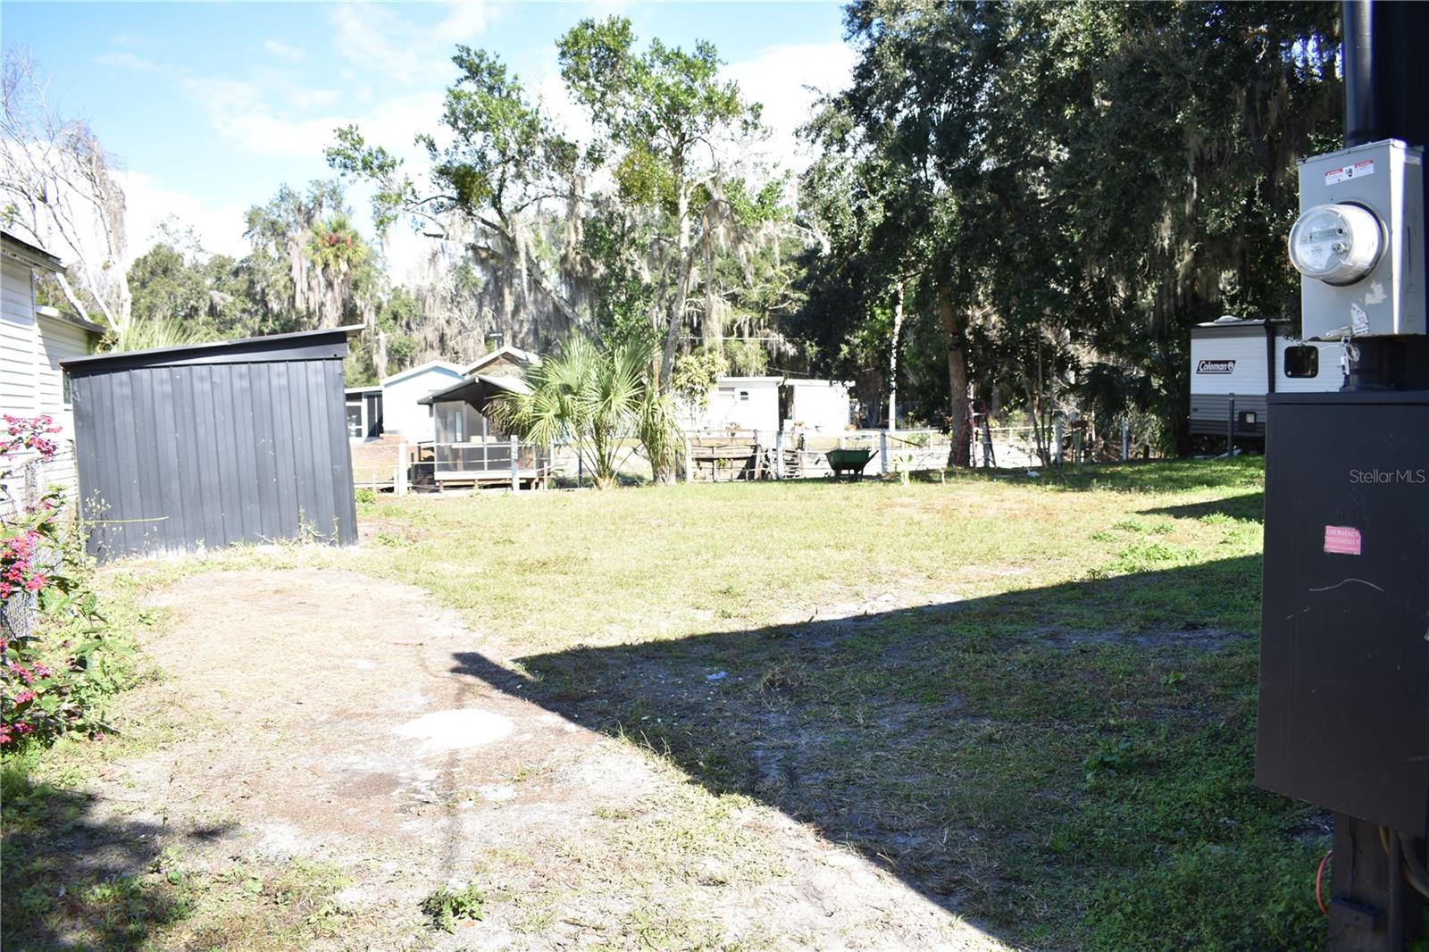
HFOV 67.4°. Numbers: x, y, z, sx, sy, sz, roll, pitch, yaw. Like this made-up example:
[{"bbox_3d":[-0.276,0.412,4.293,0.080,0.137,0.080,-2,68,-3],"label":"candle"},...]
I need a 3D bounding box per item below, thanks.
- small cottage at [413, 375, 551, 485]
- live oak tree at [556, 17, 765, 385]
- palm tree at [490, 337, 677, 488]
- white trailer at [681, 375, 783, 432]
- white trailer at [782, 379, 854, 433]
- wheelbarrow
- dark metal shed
[{"bbox_3d":[-6.631,-1.237,30.670,3.200,3.100,4.200,-1,3,-18],"label":"small cottage"},{"bbox_3d":[-1.165,-5.035,24.758,4.700,10.400,4.600,0,3,0],"label":"live oak tree"},{"bbox_3d":[-2.700,-1.390,23.259,3.900,3.200,3.500,0,3,0],"label":"palm tree"},{"bbox_3d":[0.749,-3.506,56.392,5.600,3.100,3.200,-1,3,-9],"label":"white trailer"},{"bbox_3d":[5.599,-3.637,58.388,3.500,3.100,4.500,-1,3,-9],"label":"white trailer"},{"bbox_3d":[3.104,-0.285,24.222,1.400,0.700,0.680,-3,4,-41],"label":"wheelbarrow"},{"bbox_3d":[-6.348,-0.437,14.184,3.300,2.600,2.600,-4,4,-18],"label":"dark metal shed"}]

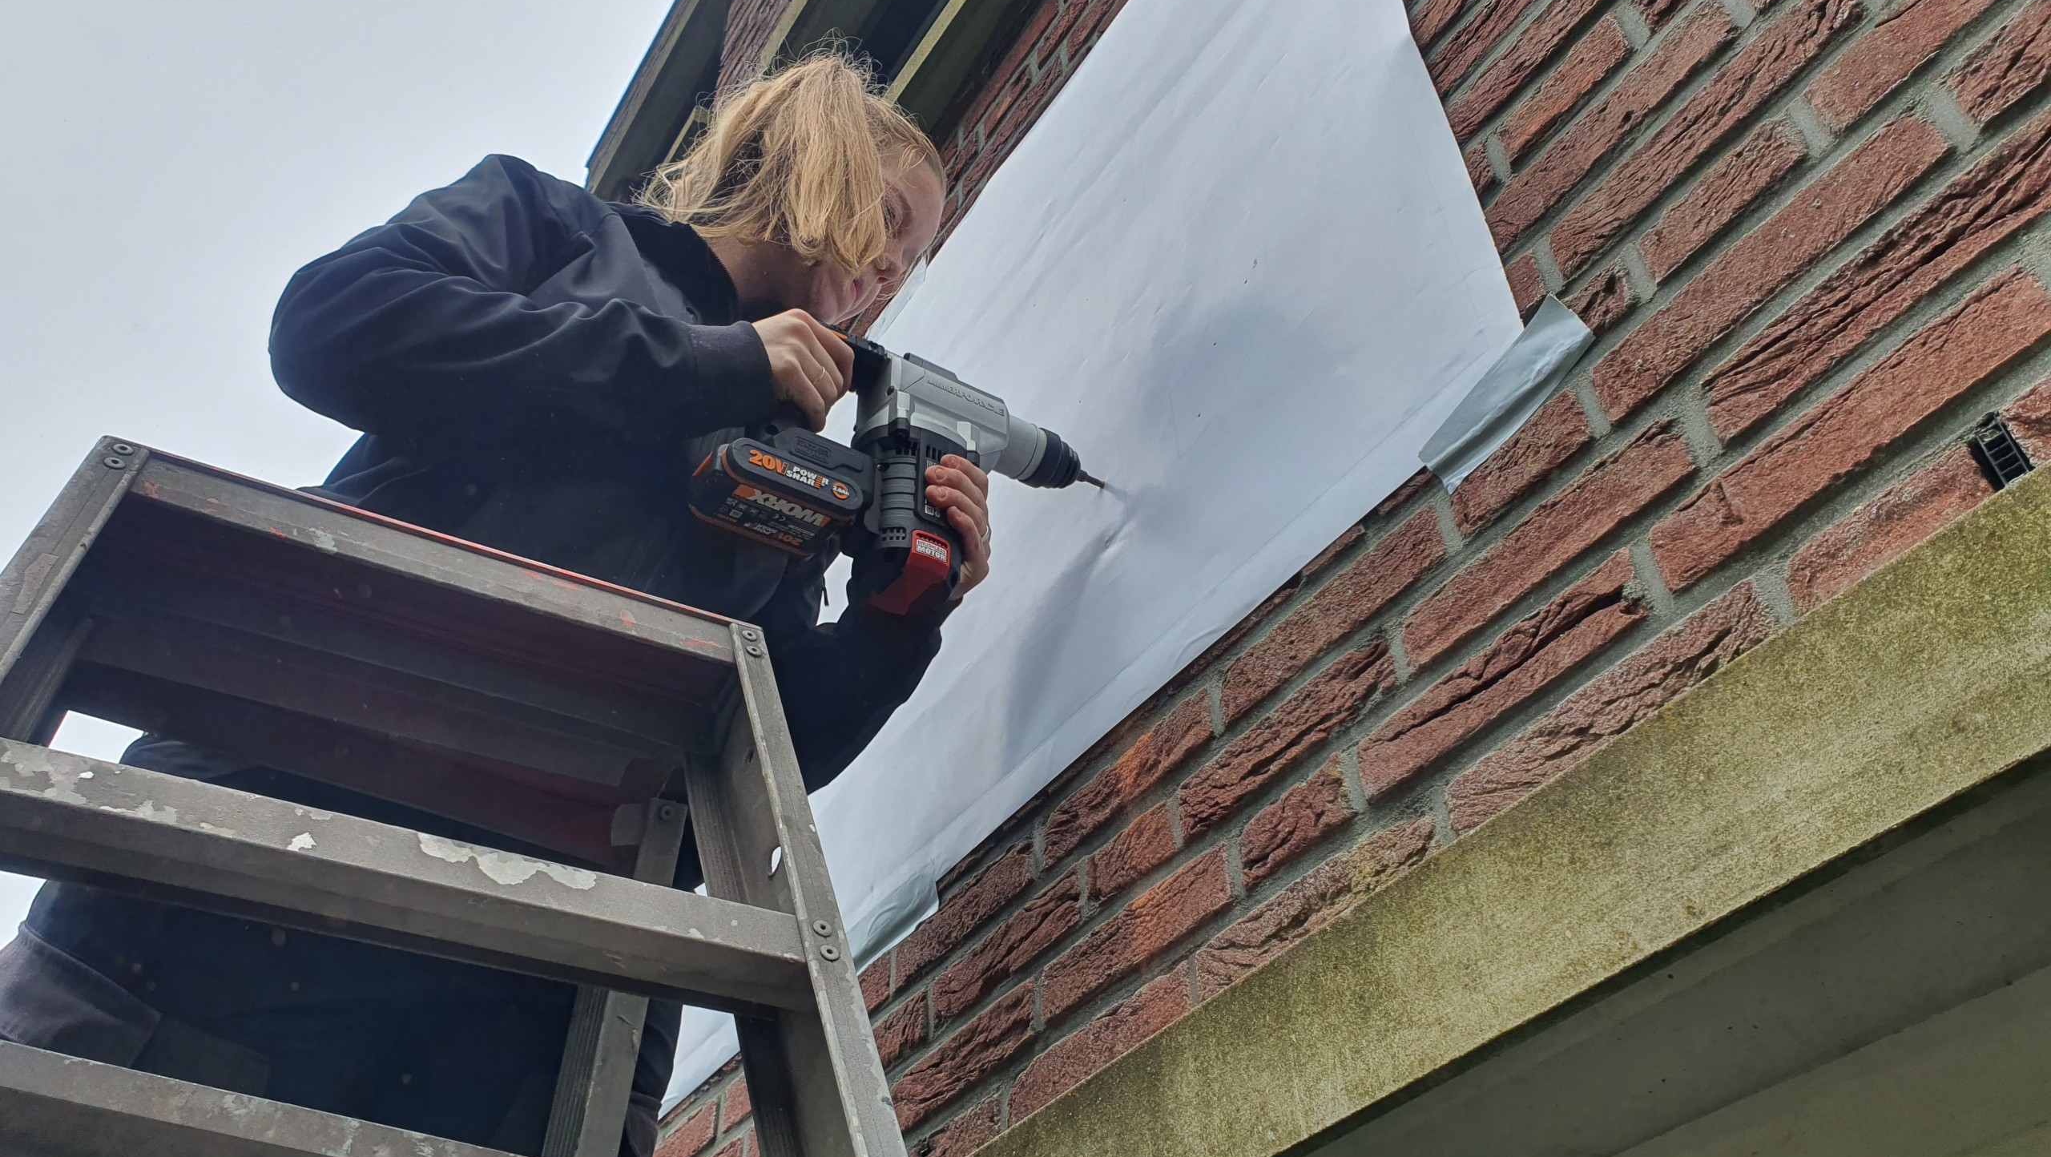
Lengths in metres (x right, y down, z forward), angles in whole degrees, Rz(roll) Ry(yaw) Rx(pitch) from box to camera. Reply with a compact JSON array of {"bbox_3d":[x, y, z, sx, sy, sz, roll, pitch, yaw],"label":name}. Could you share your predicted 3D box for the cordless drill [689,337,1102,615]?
[{"bbox_3d":[-0.081,-0.075,1.171,0.353,0.228,0.085,21,-46,-26],"label":"cordless drill"}]

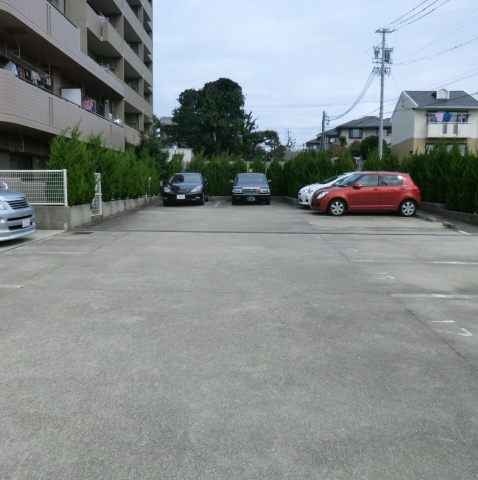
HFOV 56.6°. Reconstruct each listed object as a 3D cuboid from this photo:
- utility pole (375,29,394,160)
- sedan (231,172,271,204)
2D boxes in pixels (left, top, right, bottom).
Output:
[{"bbox_3d":[11.750,-11.600,36.300,1.600,11.200,1.100,0,7,0],"label":"utility pole"},{"bbox_3d":[0.570,-2.480,21.300,1.700,1.480,4.690,0,7,0],"label":"sedan"}]

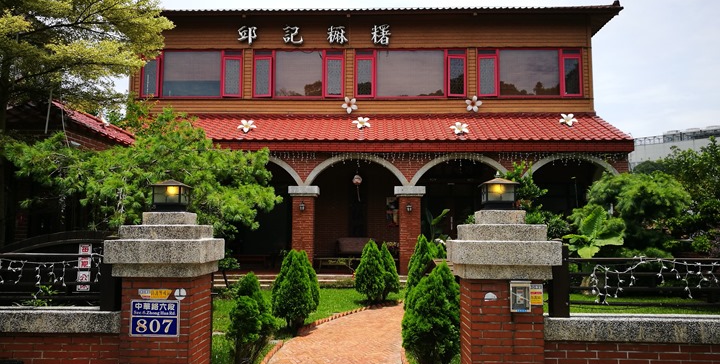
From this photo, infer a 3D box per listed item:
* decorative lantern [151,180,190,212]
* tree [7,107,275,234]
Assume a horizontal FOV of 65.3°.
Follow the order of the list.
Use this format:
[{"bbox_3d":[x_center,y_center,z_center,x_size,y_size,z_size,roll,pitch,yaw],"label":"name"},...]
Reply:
[{"bbox_3d":[-1.592,0.117,4.731,0.253,0.278,0.253,0,-5,0],"label":"decorative lantern"},{"bbox_3d":[-4.089,0.518,10.499,5.042,3.696,4.100,0,-5,0],"label":"tree"}]

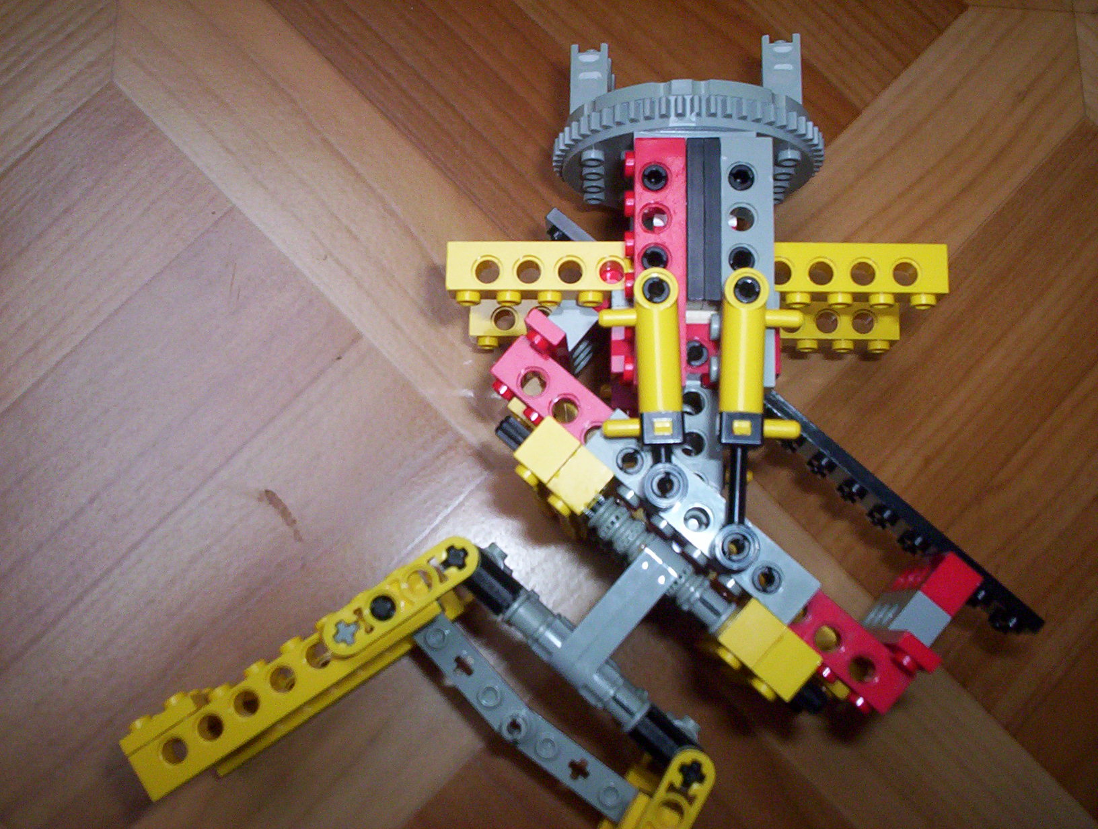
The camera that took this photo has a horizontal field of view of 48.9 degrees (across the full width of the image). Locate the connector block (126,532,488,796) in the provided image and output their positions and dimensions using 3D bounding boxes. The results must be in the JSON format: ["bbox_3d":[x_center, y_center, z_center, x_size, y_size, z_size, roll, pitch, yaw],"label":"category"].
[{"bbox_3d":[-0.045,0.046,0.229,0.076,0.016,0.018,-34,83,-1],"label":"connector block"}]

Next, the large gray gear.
[{"bbox_3d":[0.029,-0.054,0.257,0.058,0.058,0.011,1,79,3],"label":"large gray gear"}]

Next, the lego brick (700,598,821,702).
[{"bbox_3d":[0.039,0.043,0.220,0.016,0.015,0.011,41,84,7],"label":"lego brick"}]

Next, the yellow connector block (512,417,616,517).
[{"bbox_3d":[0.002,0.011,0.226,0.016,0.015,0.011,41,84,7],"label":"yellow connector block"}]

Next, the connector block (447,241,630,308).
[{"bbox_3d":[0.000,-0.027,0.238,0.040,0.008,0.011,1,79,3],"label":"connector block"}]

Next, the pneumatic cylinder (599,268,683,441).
[{"bbox_3d":[0.016,-0.010,0.216,0.014,0.008,0.032,-2,79,3],"label":"pneumatic cylinder"}]

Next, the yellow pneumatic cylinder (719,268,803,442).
[{"bbox_3d":[0.038,-0.010,0.215,0.014,0.008,0.032,3,79,4],"label":"yellow pneumatic cylinder"}]

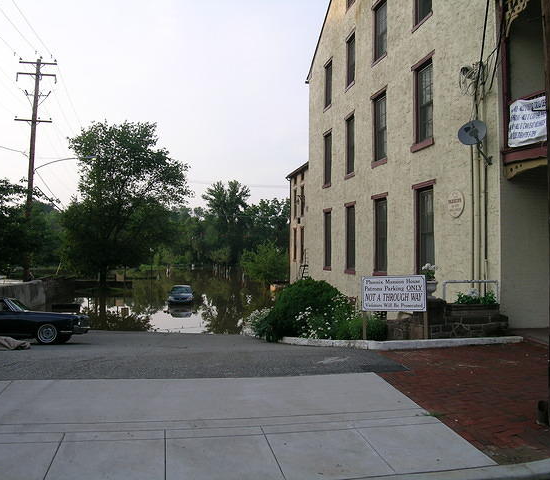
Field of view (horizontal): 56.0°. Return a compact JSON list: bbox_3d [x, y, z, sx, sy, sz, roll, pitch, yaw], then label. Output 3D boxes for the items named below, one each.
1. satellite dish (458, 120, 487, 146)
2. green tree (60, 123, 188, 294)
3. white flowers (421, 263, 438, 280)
[{"bbox_3d":[3.929,-2.119,10.300,0.590,0.530,0.360,0,-1,21],"label":"satellite dish"},{"bbox_3d":[-13.573,-3.223,47.000,11.600,15.200,11.000,0,-1,0],"label":"green tree"},{"bbox_3d":[2.984,0.608,10.000,0.330,0.350,0.330,0,-1,0],"label":"white flowers"}]

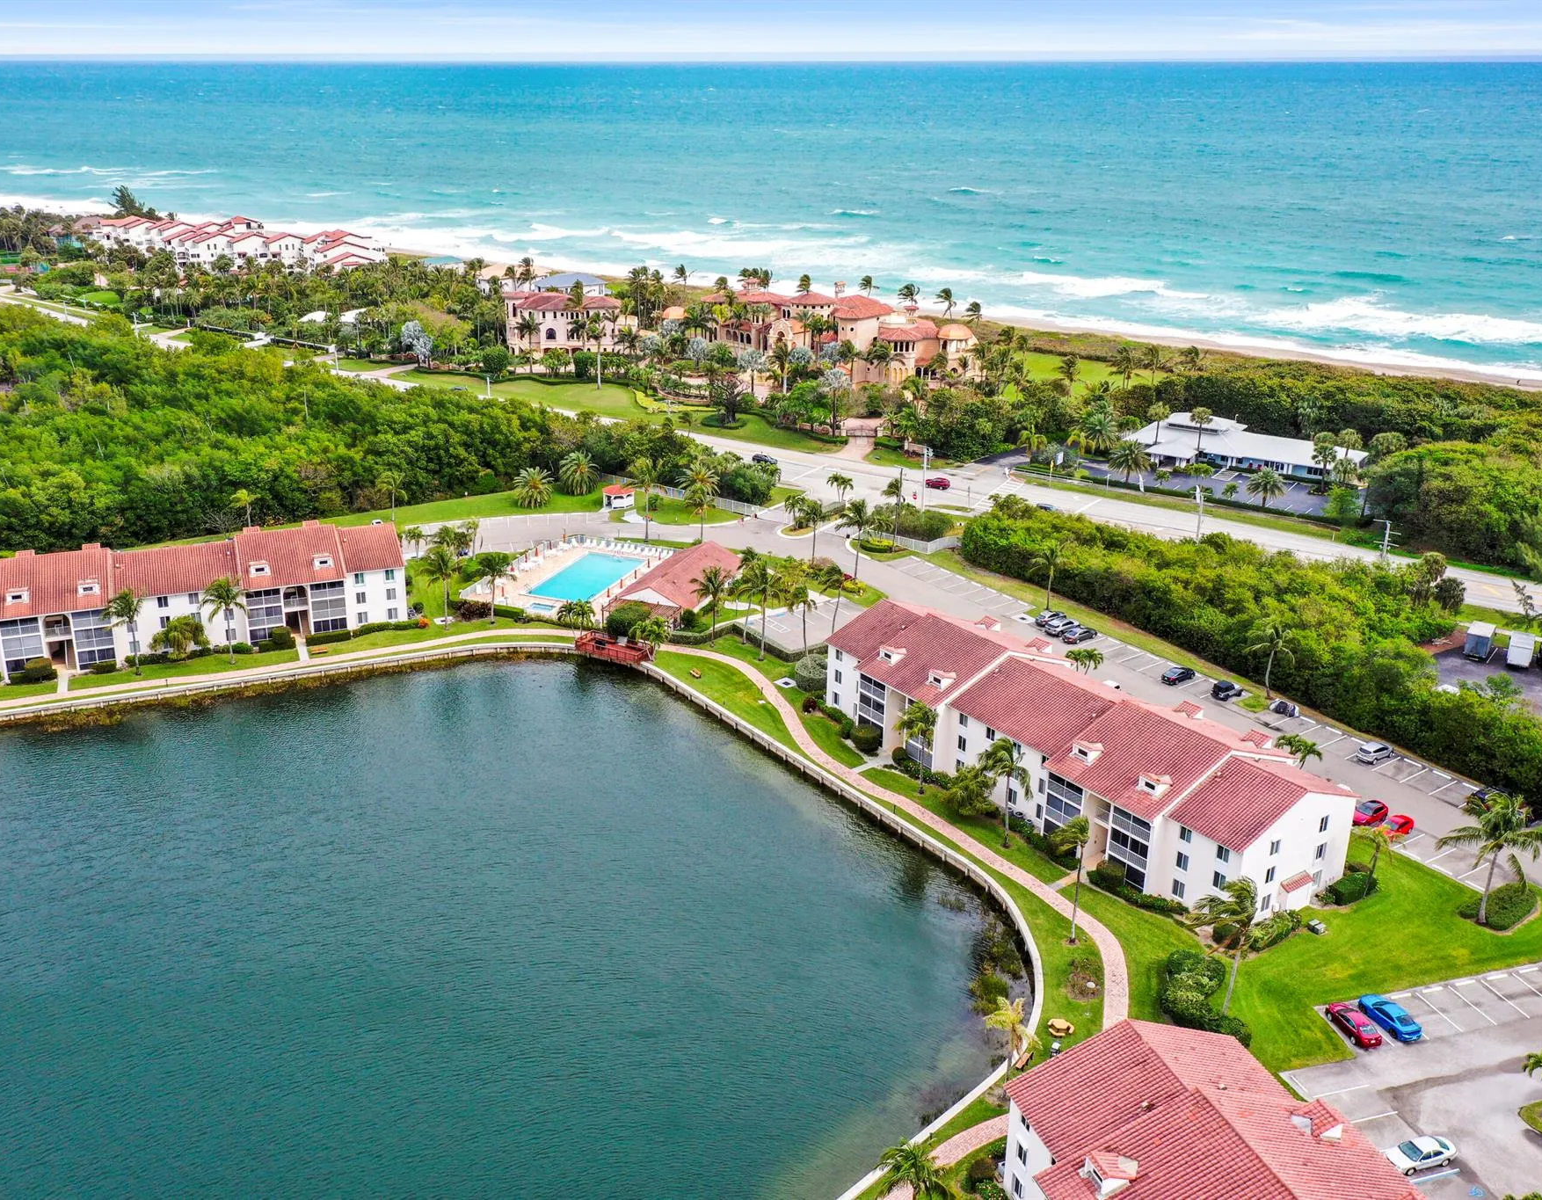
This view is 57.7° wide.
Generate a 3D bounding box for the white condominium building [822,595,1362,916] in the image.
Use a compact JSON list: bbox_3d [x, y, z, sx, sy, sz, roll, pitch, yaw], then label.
[{"bbox_3d":[28.506,12.790,136.913,18.034,11.800,54.703,-15,26,-33],"label":"white condominium building"}]

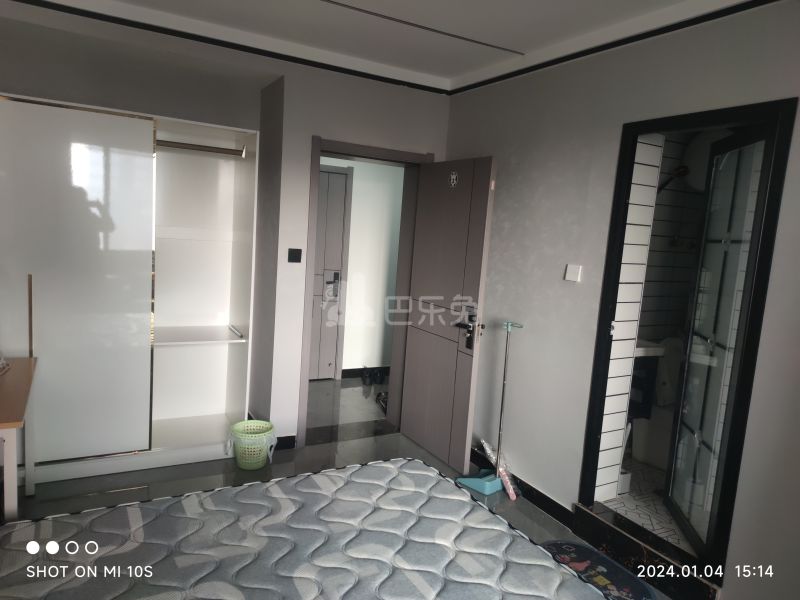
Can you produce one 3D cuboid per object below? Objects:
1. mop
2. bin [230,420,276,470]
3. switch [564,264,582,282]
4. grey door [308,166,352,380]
[{"bbox_3d":[0.543,0.633,3.350,0.250,1.025,0.296,0,8,-30],"label":"mop"},{"bbox_3d":[-0.935,0.926,3.517,0.258,0.242,0.258,0,9,-29],"label":"bin"},{"bbox_3d":[0.928,-0.142,2.981,0.012,0.086,0.086,0,9,-29],"label":"switch"},{"bbox_3d":[-0.921,-0.239,5.203,0.918,2.069,0.080,0,8,-30],"label":"grey door"}]

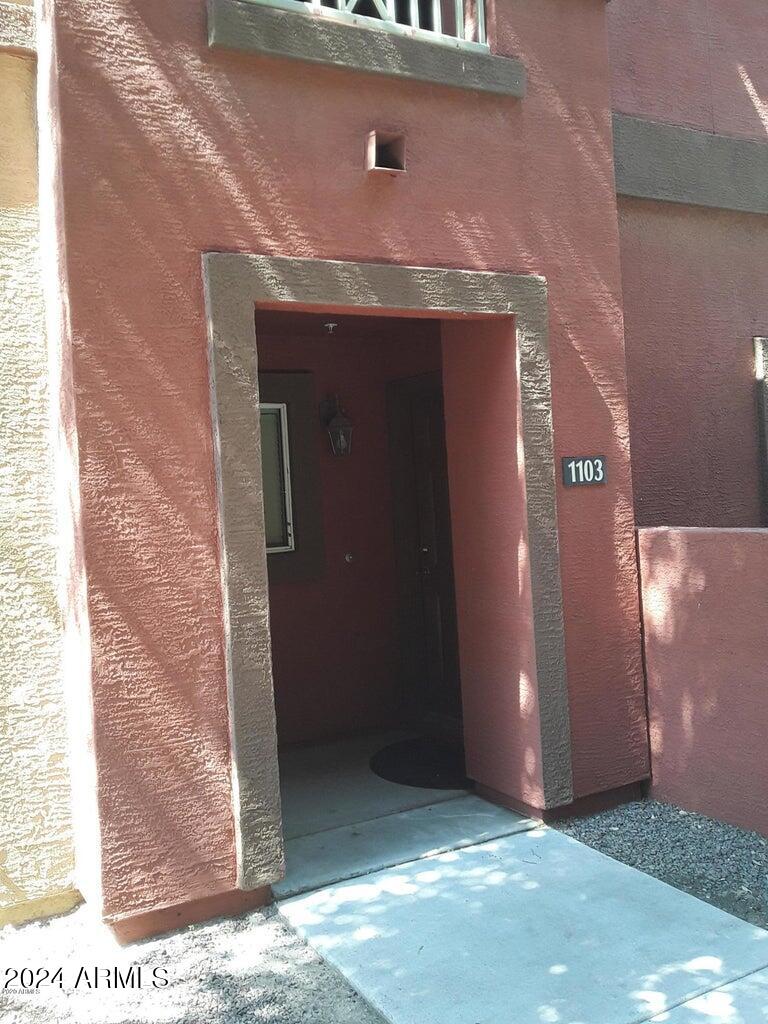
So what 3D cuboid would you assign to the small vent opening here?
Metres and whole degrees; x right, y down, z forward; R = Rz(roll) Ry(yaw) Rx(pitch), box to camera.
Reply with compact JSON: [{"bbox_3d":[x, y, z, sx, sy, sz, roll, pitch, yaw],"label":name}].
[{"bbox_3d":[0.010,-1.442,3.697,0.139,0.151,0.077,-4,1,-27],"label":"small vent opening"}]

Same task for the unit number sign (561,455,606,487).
[{"bbox_3d":[0.914,-0.186,4.161,0.247,0.128,0.013,-4,1,-27],"label":"unit number sign"}]

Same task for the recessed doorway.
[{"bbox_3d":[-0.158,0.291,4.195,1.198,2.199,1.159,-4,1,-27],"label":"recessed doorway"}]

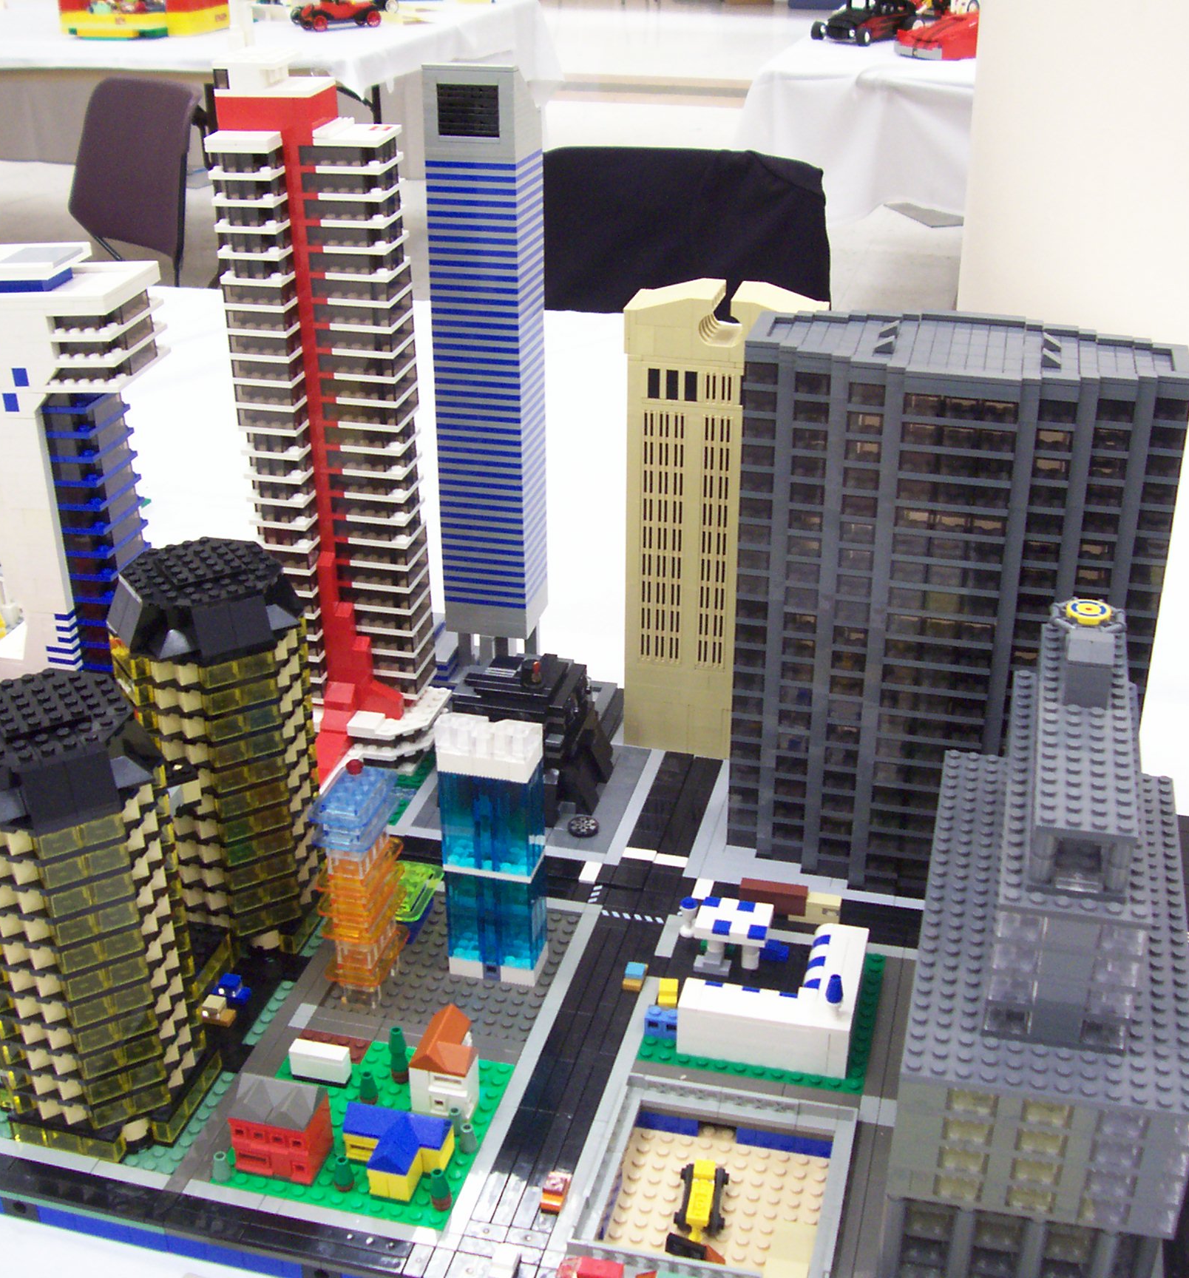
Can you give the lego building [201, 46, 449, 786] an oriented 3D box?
[{"bbox_3d":[-0.137,-0.108,0.869,0.090,0.371,0.077,6,27,13],"label":"lego building"}]

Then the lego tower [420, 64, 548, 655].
[{"bbox_3d":[-0.056,-0.135,0.917,0.048,0.355,0.050,6,27,13],"label":"lego tower"}]

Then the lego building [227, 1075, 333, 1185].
[{"bbox_3d":[-0.121,0.188,0.648,0.032,0.039,0.024,6,27,13],"label":"lego building"}]

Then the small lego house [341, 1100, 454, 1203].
[{"bbox_3d":[-0.078,0.196,0.644,0.040,0.026,0.033,6,27,13],"label":"small lego house"}]

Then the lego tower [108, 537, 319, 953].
[{"bbox_3d":[-0.171,0.052,0.765,0.078,0.185,0.077,6,27,13],"label":"lego tower"}]

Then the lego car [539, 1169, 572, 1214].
[{"bbox_3d":[-0.015,0.209,0.637,0.008,0.009,0.017,6,27,13],"label":"lego car"}]

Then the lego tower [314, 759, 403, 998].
[{"bbox_3d":[-0.102,0.106,0.739,0.028,0.113,0.046,6,27,13],"label":"lego tower"}]

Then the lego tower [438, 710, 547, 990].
[{"bbox_3d":[-0.044,0.094,0.744,0.040,0.129,0.024,6,27,13],"label":"lego tower"}]

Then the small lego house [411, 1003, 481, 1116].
[{"bbox_3d":[-0.059,0.173,0.681,0.024,0.036,0.032,6,27,13],"label":"small lego house"}]

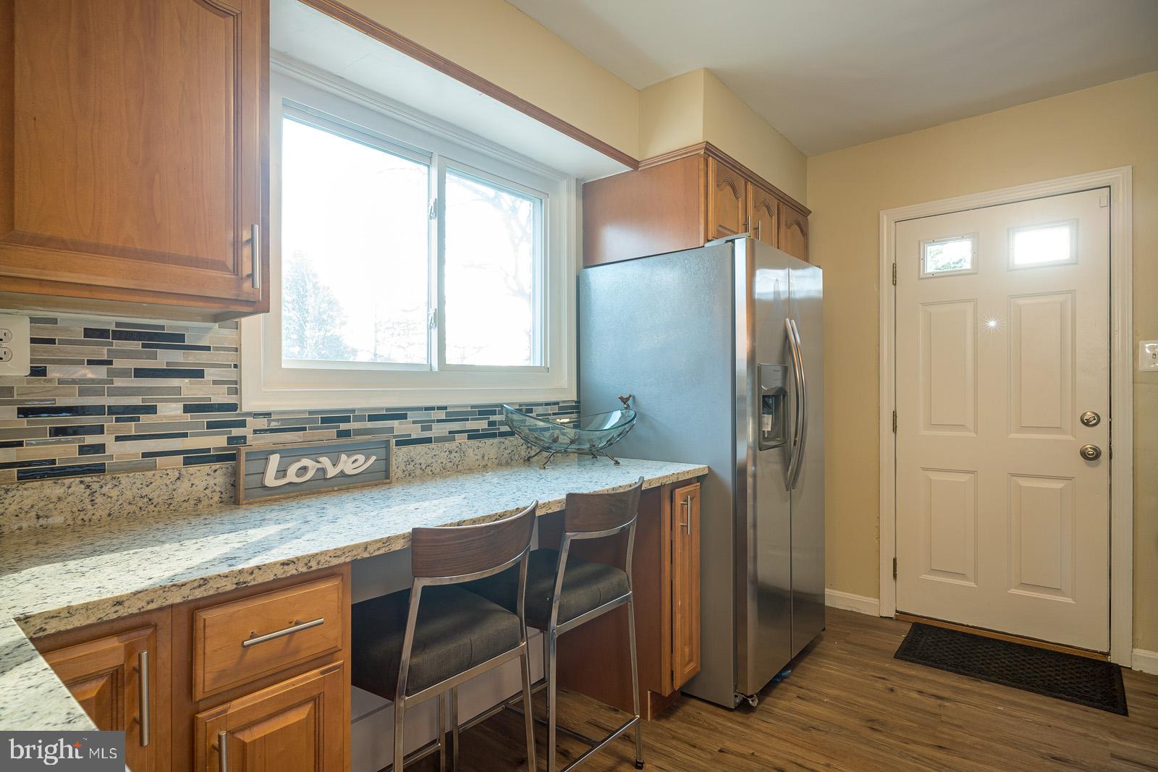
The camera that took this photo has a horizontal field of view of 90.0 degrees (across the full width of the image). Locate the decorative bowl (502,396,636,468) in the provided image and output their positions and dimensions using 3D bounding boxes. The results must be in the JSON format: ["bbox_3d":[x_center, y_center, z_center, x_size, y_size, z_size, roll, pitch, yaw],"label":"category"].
[{"bbox_3d":[-0.025,0.172,2.285,0.555,0.265,0.290,0,0,-20],"label":"decorative bowl"}]

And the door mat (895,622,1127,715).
[{"bbox_3d":[1.862,1.207,2.554,0.765,0.012,0.500,0,0,37],"label":"door mat"}]

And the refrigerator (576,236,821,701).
[{"bbox_3d":[0.606,0.326,2.666,0.840,1.775,0.833,0,0,41],"label":"refrigerator"}]

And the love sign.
[{"bbox_3d":[-0.732,0.231,1.644,0.036,0.147,0.427,0,0,41],"label":"love sign"}]

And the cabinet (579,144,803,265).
[{"bbox_3d":[0.632,-0.736,2.864,0.640,0.387,1.195,0,0,41],"label":"cabinet"}]

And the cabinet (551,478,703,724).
[{"bbox_3d":[0.173,0.779,2.317,0.618,0.868,0.233,0,0,41],"label":"cabinet"}]

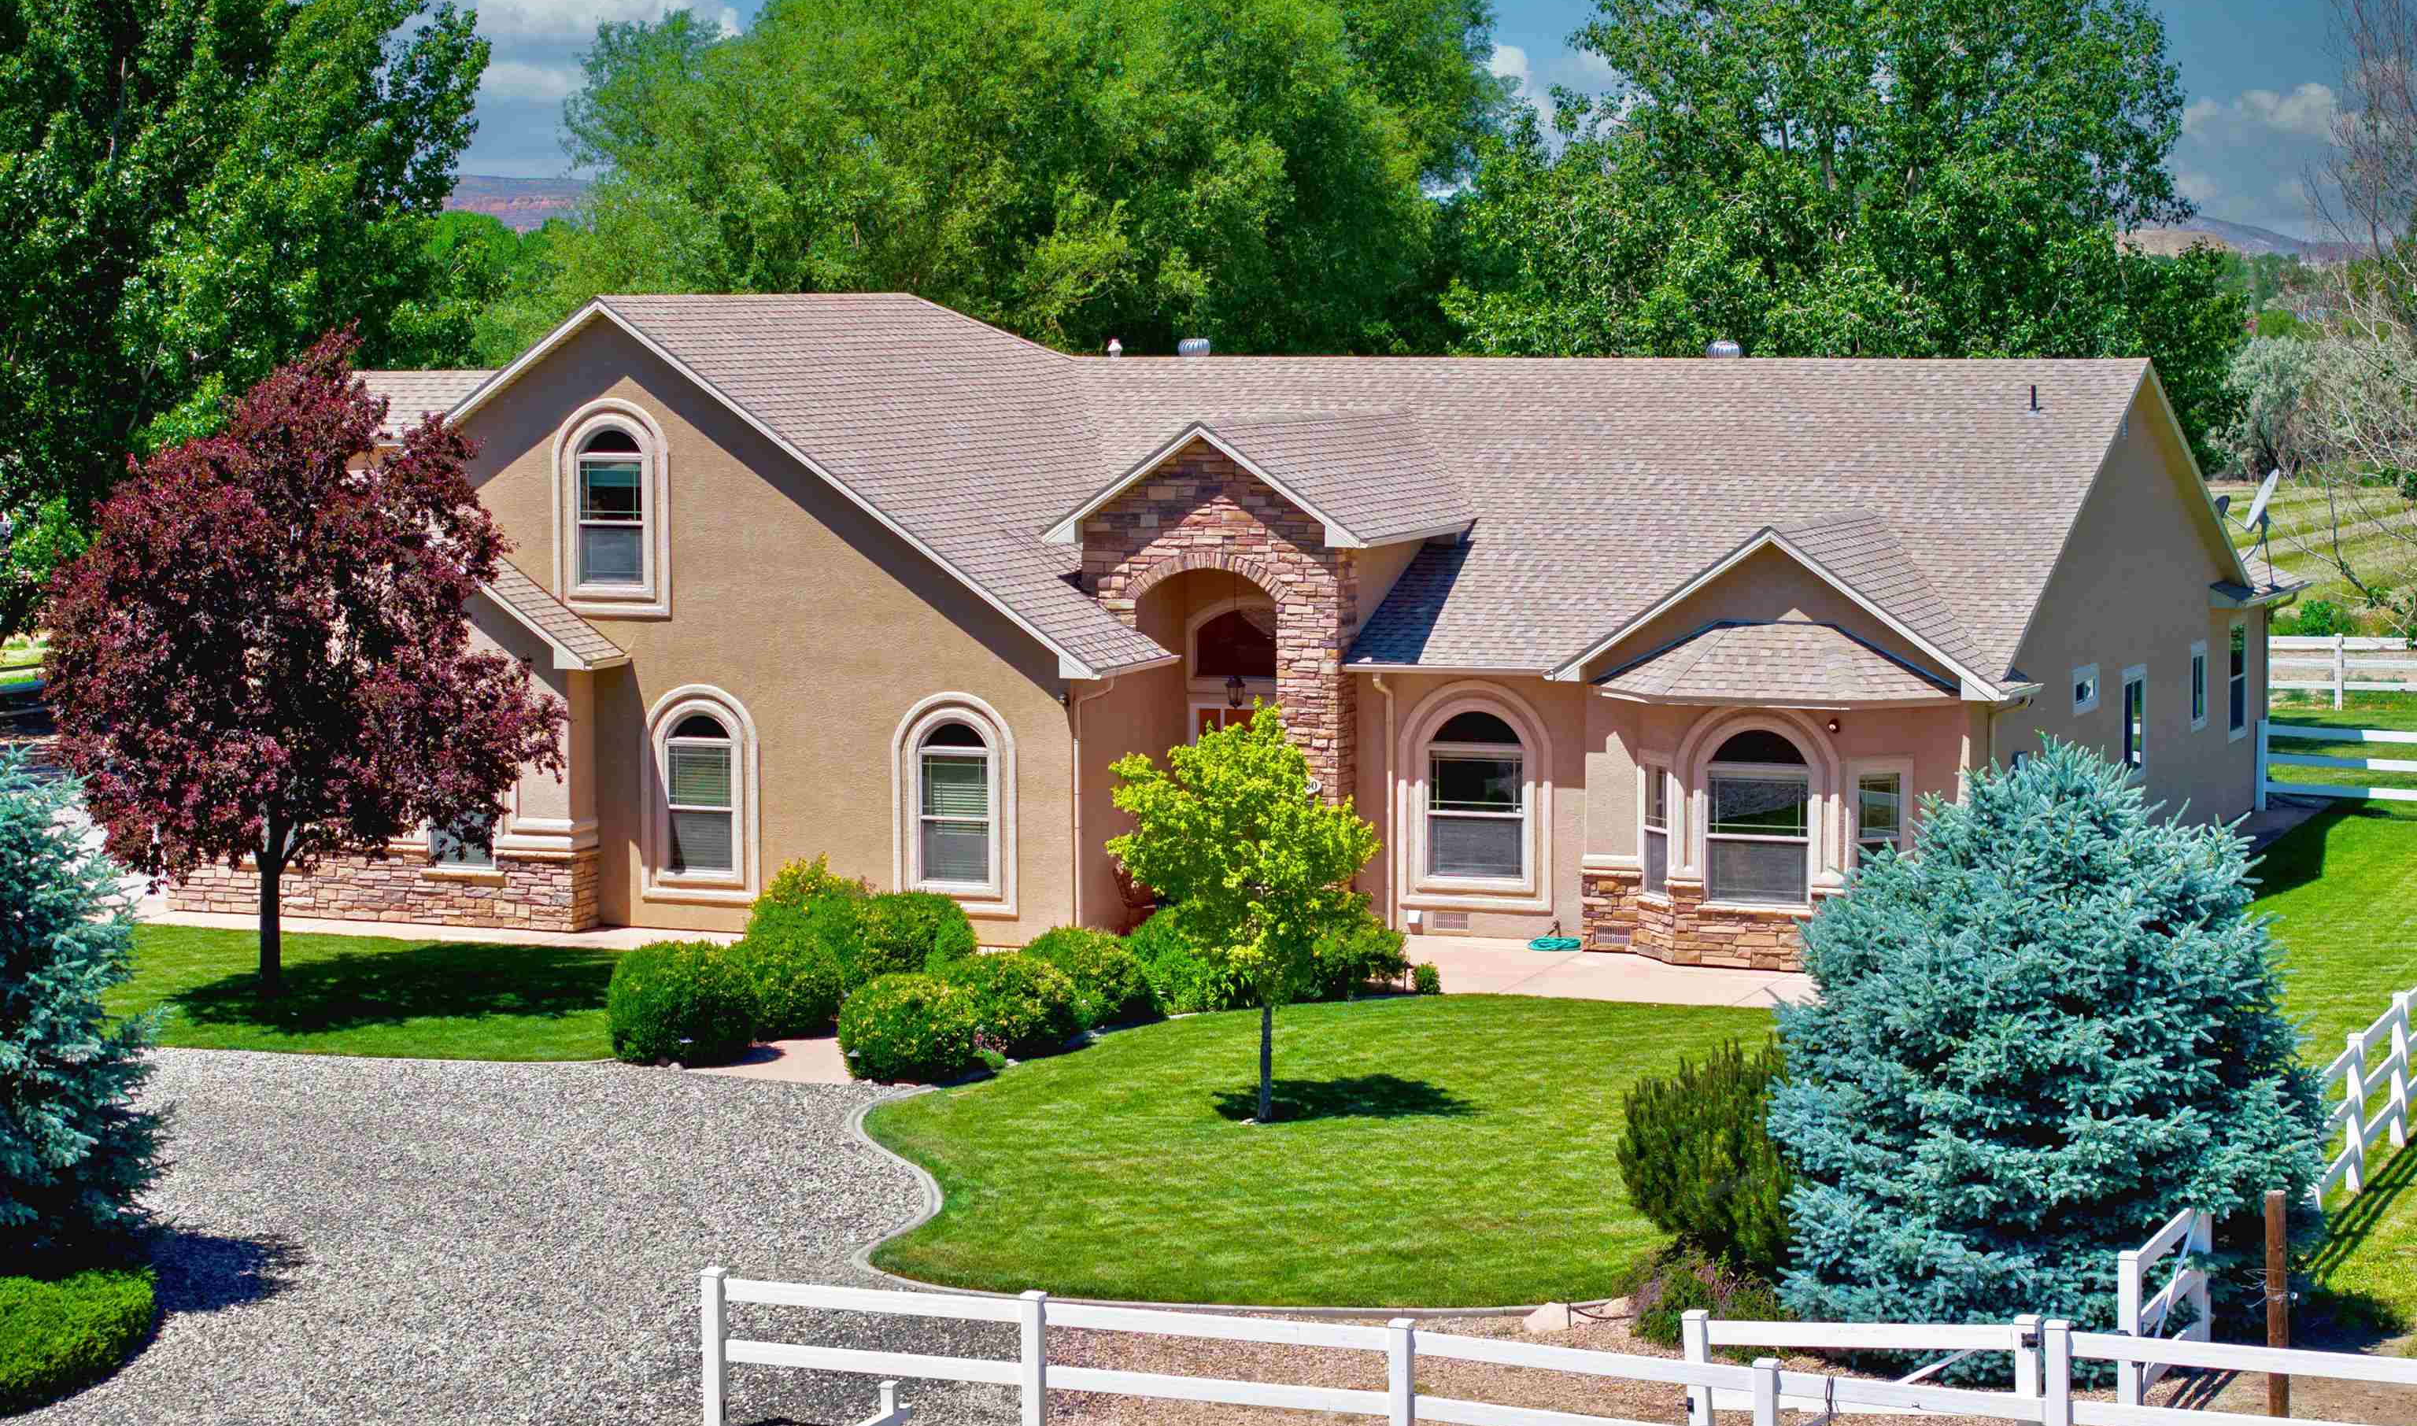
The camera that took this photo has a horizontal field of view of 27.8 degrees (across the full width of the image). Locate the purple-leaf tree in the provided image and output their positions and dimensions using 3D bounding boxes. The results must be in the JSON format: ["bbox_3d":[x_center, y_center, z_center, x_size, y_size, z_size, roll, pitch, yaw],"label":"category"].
[{"bbox_3d":[-9.612,-0.520,51.998,5.500,7.070,5.300,0,5,0],"label":"purple-leaf tree"}]

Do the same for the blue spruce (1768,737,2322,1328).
[{"bbox_3d":[6.150,2.411,35.931,4.100,4.350,4.100,0,5,0],"label":"blue spruce"}]

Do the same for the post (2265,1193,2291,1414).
[{"bbox_3d":[7.261,4.036,33.175,0.145,1.600,0.145,0,5,0],"label":"post"}]

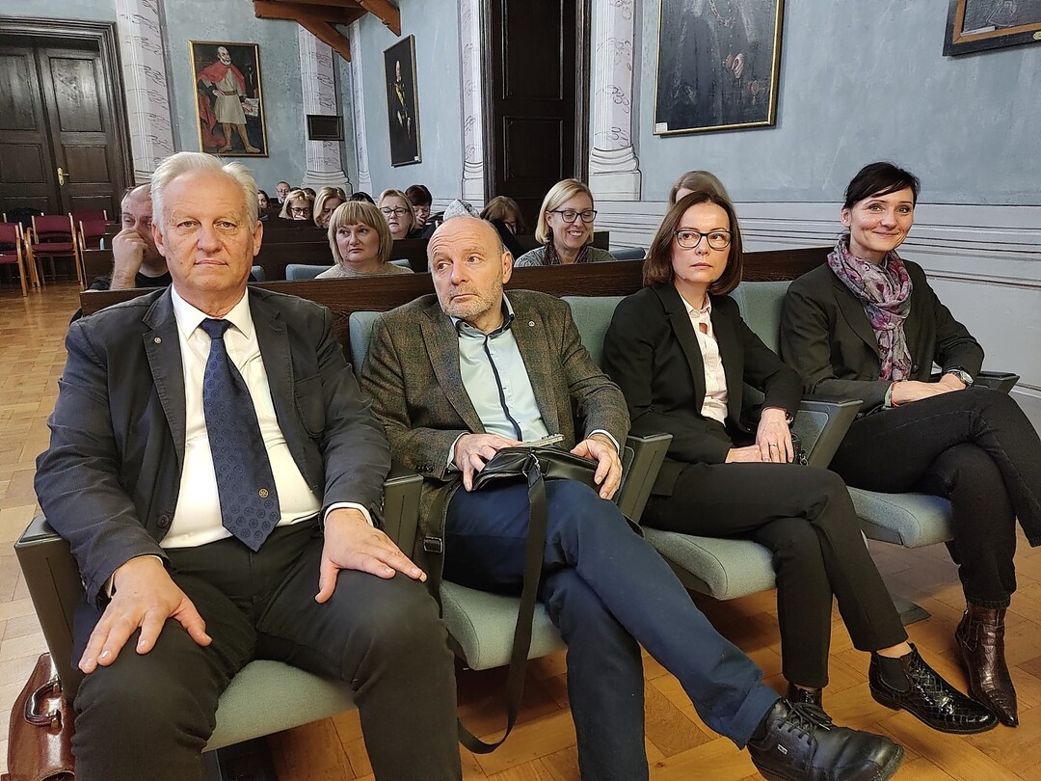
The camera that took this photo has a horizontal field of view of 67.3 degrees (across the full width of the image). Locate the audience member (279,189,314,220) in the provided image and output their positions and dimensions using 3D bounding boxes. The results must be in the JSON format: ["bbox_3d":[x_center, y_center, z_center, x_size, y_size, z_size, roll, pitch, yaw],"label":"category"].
[{"bbox_3d":[-1.650,-0.887,5.924,0.500,1.225,0.800,-7,16,-23],"label":"audience member"}]

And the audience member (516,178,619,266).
[{"bbox_3d":[0.190,-0.139,2.901,0.500,1.242,0.800,-8,16,-25],"label":"audience member"}]

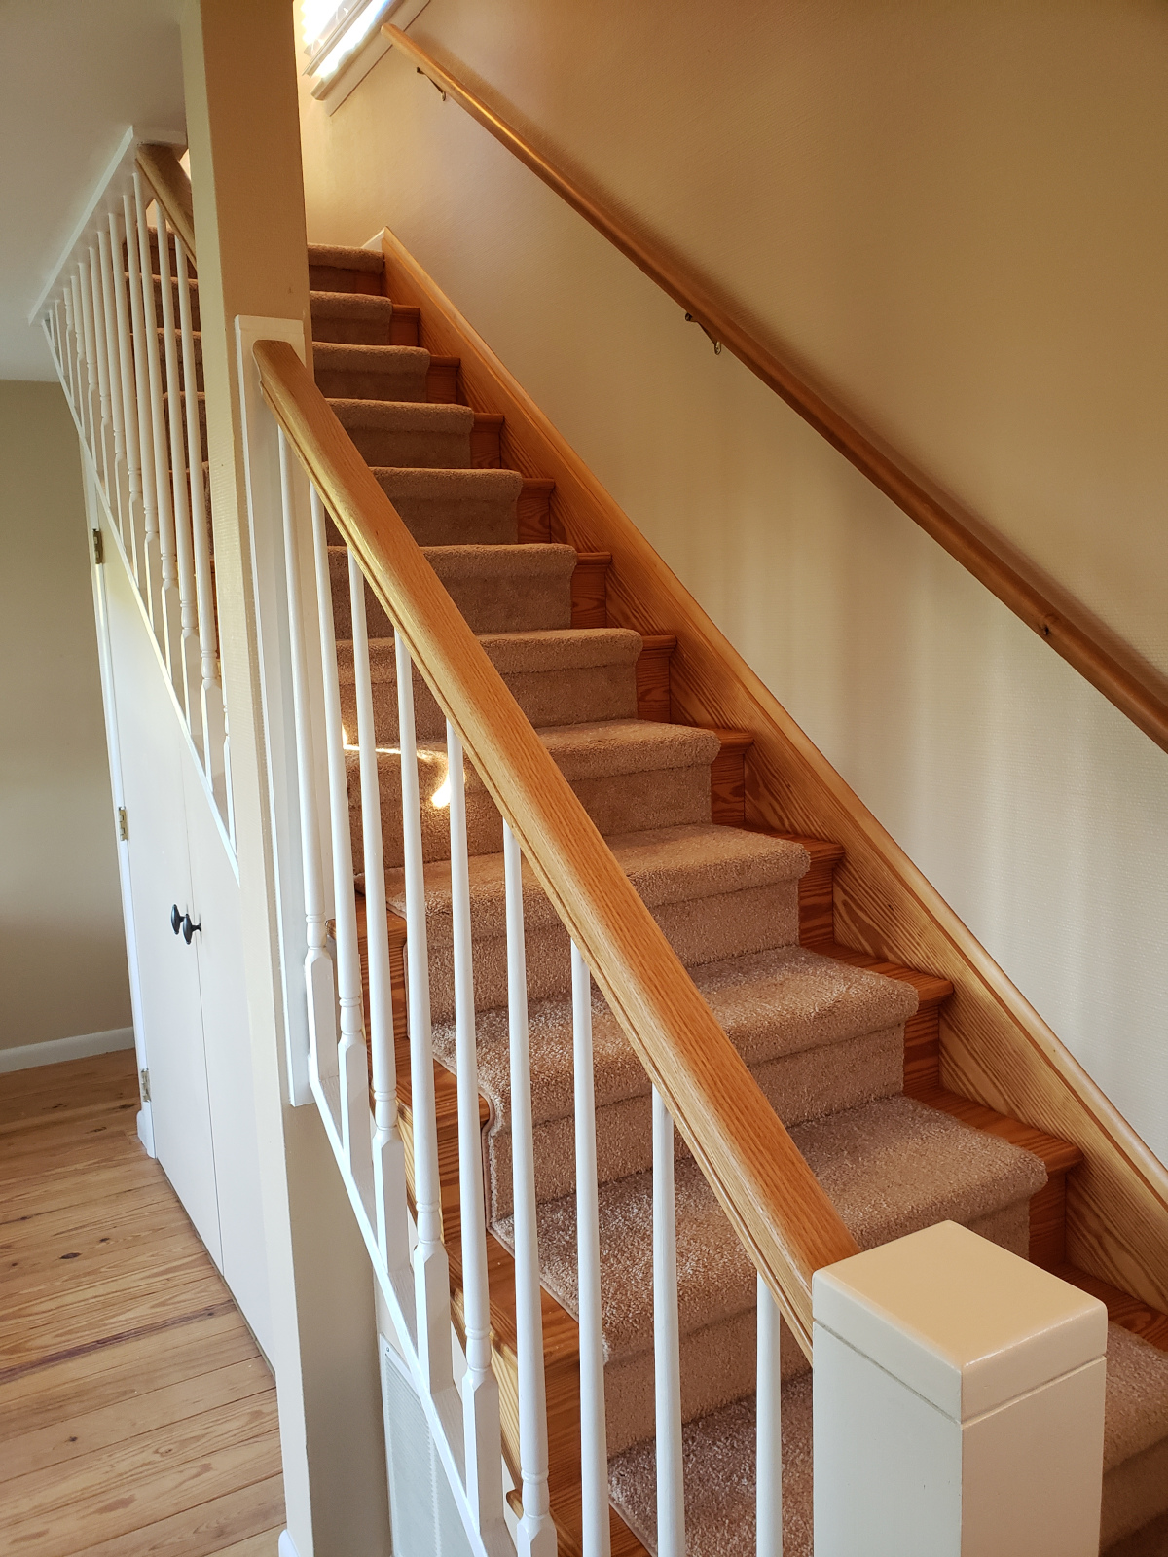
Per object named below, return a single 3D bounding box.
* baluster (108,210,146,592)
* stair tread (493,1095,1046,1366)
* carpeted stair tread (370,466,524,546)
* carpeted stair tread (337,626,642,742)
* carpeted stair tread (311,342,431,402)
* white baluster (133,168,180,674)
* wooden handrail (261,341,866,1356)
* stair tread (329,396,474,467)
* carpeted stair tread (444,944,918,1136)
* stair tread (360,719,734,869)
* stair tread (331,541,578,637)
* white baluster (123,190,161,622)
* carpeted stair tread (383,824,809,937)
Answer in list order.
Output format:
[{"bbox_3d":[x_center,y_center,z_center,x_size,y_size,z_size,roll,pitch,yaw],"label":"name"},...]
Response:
[{"bbox_3d":[-0.991,-0.817,2.557,0.032,0.794,0.032,-7,10,-30],"label":"baluster"},{"bbox_3d":[0.301,0.626,1.699,0.786,0.072,0.308,-6,10,-31],"label":"stair tread"},{"bbox_3d":[-0.548,-0.635,2.836,0.769,0.197,0.293,-7,10,-30],"label":"carpeted stair tread"},{"bbox_3d":[-0.268,-0.204,2.482,0.786,0.197,0.308,-6,10,-31],"label":"carpeted stair tread"},{"bbox_3d":[-0.827,-1.076,3.226,0.769,0.197,0.293,-7,10,-30],"label":"carpeted stair tread"},{"bbox_3d":[-0.852,-0.694,2.343,0.032,0.986,0.032,-7,10,-30],"label":"white baluster"},{"bbox_3d":[-0.113,-0.081,1.231,0.057,0.058,1.480,-6,46,-31],"label":"wooden handrail"},{"bbox_3d":[-0.695,-0.873,3.063,0.786,0.197,0.308,-6,10,-31],"label":"stair tread"},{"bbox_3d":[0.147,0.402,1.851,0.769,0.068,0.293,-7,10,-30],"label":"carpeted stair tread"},{"bbox_3d":[-0.125,0.019,2.289,0.786,0.197,0.308,-6,10,-31],"label":"stair tread"},{"bbox_3d":[-0.409,-0.415,2.640,0.769,0.197,0.293,-7,10,-30],"label":"stair tread"},{"bbox_3d":[-0.916,-0.751,2.442,0.032,0.875,0.032,-7,10,-30],"label":"white baluster"},{"bbox_3d":[0.016,0.180,2.086,0.786,0.072,0.308,-6,10,-31],"label":"carpeted stair tread"}]

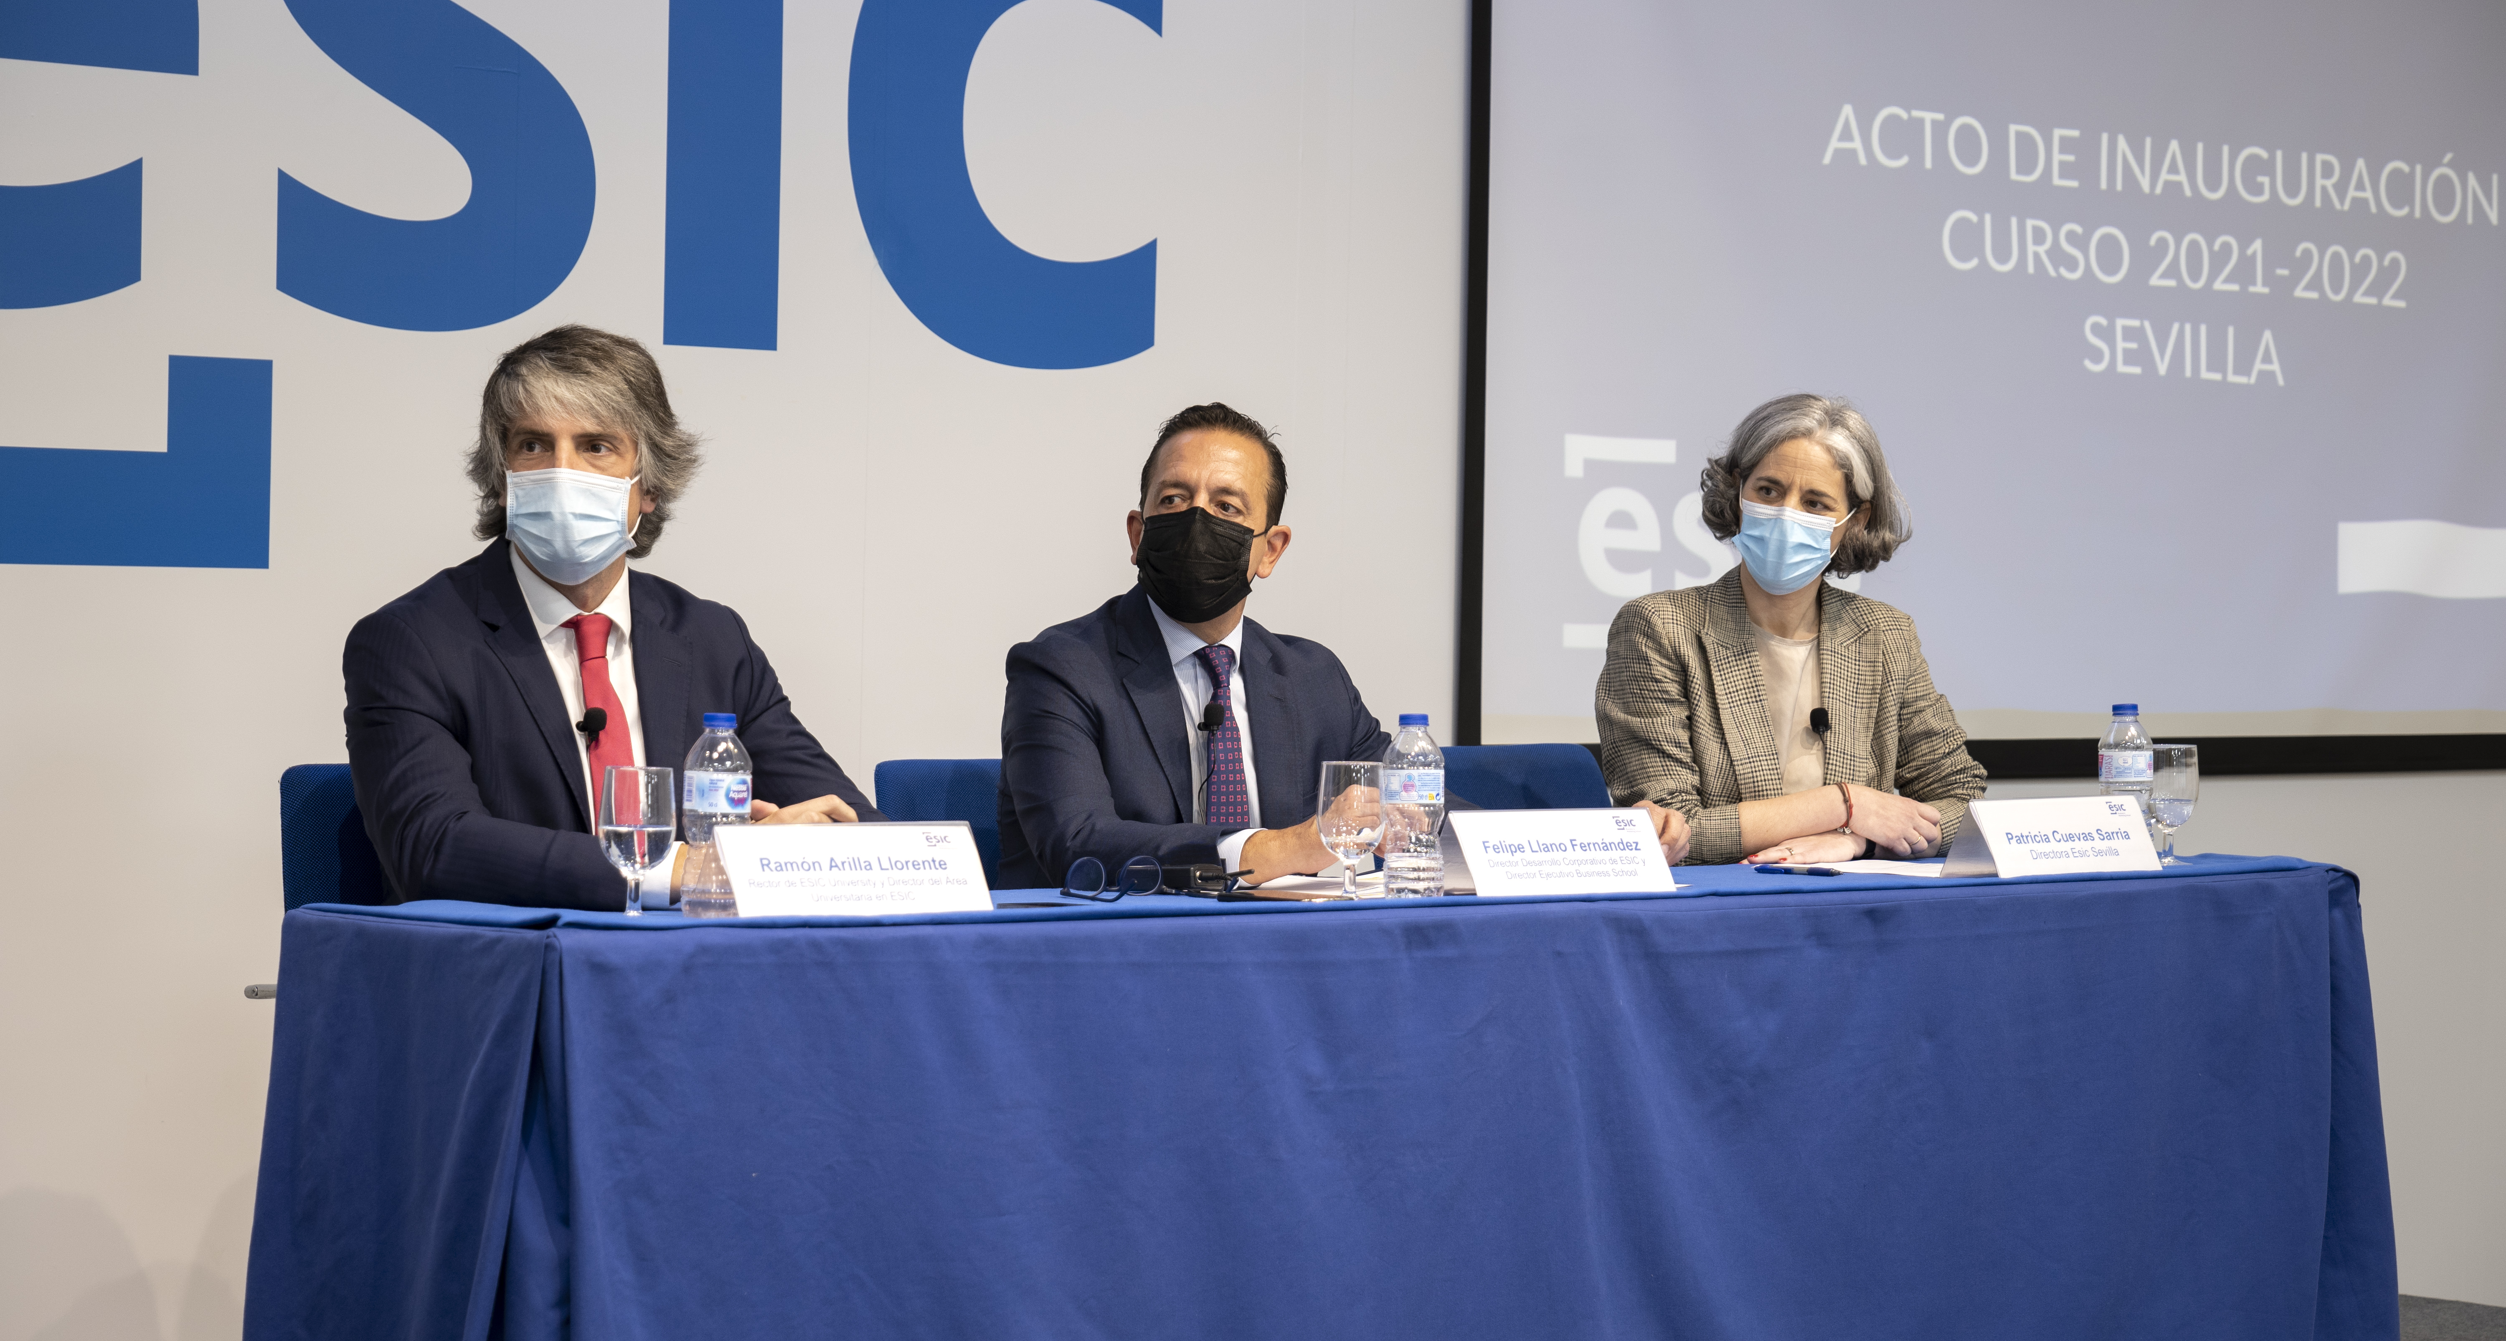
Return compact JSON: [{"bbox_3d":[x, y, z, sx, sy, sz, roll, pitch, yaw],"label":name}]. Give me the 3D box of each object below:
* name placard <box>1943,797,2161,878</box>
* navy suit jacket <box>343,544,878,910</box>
[{"bbox_3d":[0.950,0.196,5.855,0.293,0.090,0.090,0,1,-40],"label":"name placard"},{"bbox_3d":[-0.662,0.192,5.023,0.590,0.620,0.440,0,1,-37],"label":"navy suit jacket"}]

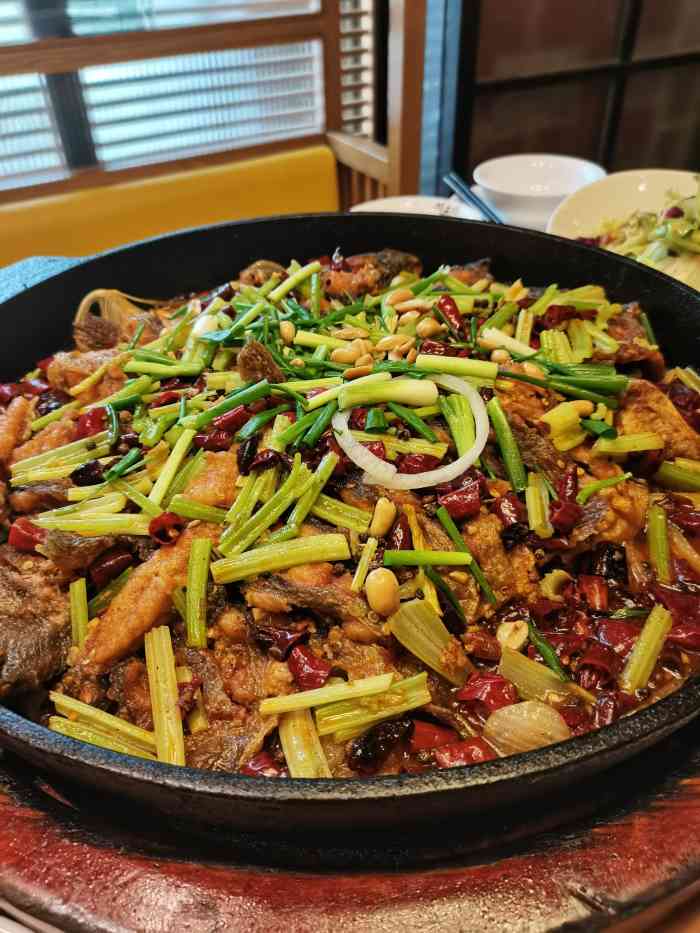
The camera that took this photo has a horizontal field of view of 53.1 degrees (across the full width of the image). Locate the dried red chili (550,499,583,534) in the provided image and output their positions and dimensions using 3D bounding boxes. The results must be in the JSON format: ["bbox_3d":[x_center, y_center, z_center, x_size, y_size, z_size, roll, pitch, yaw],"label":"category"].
[{"bbox_3d":[0.071,0.016,0.230,0.010,0.009,0.009,0,38,1],"label":"dried red chili"}]

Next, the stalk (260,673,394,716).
[{"bbox_3d":[-0.006,0.061,0.187,0.035,0.003,0.004,-10,39,-7],"label":"stalk"}]

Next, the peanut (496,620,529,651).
[{"bbox_3d":[0.050,0.052,0.215,0.009,0.005,0.011,20,48,24],"label":"peanut"}]

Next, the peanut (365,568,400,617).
[{"bbox_3d":[0.010,0.039,0.216,0.010,0.009,0.016,-3,52,-2],"label":"peanut"}]

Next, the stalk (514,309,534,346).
[{"bbox_3d":[0.083,-0.066,0.335,0.007,0.005,0.035,9,45,13],"label":"stalk"}]

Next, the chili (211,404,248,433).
[{"bbox_3d":[-0.051,-0.021,0.297,0.016,0.006,0.007,-32,47,-22],"label":"chili"}]

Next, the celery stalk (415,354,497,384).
[{"bbox_3d":[0.044,-0.040,0.289,0.033,0.006,0.008,5,38,8],"label":"celery stalk"}]

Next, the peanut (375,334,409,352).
[{"bbox_3d":[0.019,-0.057,0.327,0.016,0.006,0.007,-16,41,-11],"label":"peanut"}]

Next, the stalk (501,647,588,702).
[{"bbox_3d":[0.052,0.056,0.187,0.023,0.005,0.009,16,41,21],"label":"stalk"}]

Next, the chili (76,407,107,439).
[{"bbox_3d":[-0.102,-0.018,0.276,0.013,0.009,0.009,-11,39,-13],"label":"chili"}]

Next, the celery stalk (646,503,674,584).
[{"bbox_3d":[0.110,0.027,0.249,0.007,0.006,0.035,7,45,11],"label":"celery stalk"}]

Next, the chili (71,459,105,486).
[{"bbox_3d":[-0.095,0.002,0.252,0.013,0.009,0.009,-9,38,-11],"label":"chili"}]

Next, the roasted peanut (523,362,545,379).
[{"bbox_3d":[0.078,-0.041,0.298,0.009,0.004,0.006,31,46,7],"label":"roasted peanut"}]

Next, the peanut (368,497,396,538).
[{"bbox_3d":[0.011,0.017,0.239,0.007,0.007,0.015,11,52,14],"label":"peanut"}]

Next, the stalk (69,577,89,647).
[{"bbox_3d":[-0.090,0.049,0.233,0.005,0.002,0.023,-6,71,-6],"label":"stalk"}]

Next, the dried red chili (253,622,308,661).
[{"bbox_3d":[-0.022,0.055,0.221,0.016,0.005,0.008,19,44,17],"label":"dried red chili"}]

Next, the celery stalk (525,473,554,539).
[{"bbox_3d":[0.069,0.014,0.256,0.008,0.006,0.027,2,46,5],"label":"celery stalk"}]

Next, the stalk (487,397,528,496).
[{"bbox_3d":[0.062,-0.009,0.277,0.005,0.004,0.040,-8,64,-8],"label":"stalk"}]

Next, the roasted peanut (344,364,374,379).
[{"bbox_3d":[0.004,-0.041,0.306,0.013,0.004,0.005,-12,41,-12],"label":"roasted peanut"}]

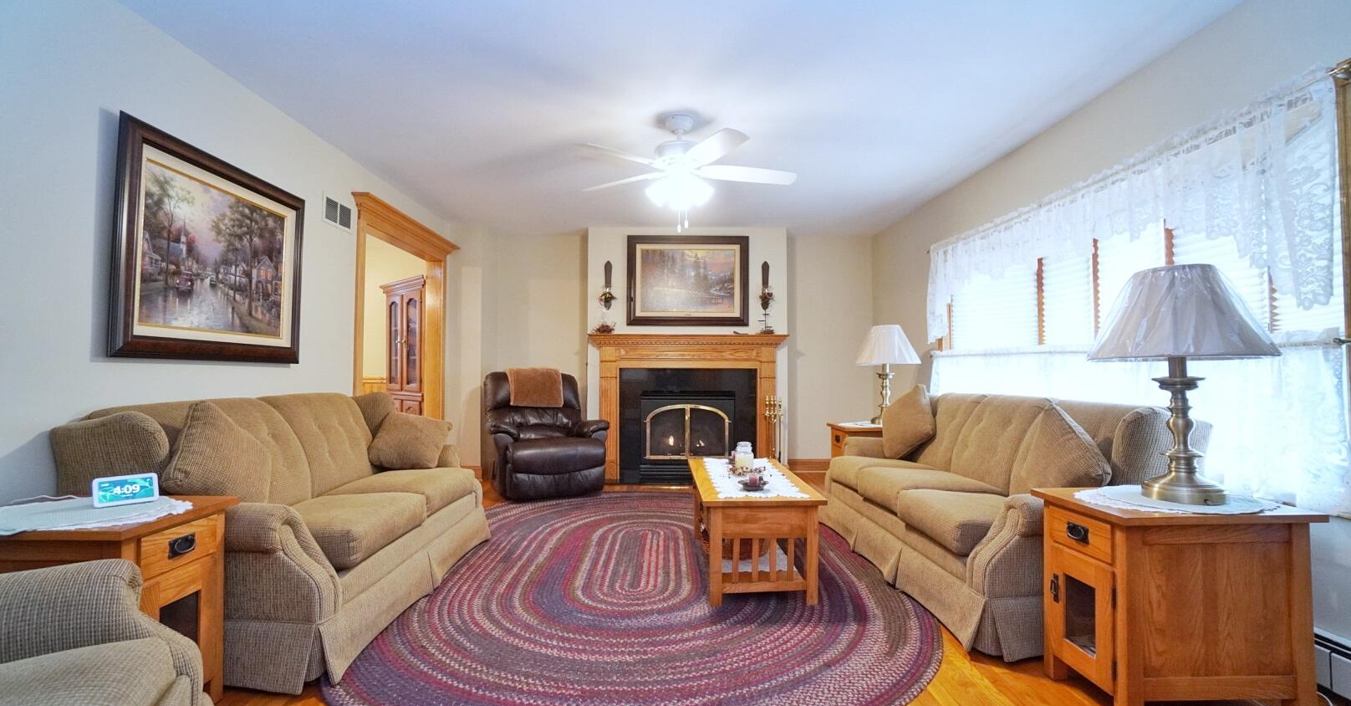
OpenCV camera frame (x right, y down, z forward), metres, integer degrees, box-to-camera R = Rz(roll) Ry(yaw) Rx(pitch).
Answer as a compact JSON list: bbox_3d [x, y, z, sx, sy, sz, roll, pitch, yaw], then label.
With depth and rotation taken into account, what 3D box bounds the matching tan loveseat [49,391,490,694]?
[{"bbox_3d":[-1.619,0.672,2.714,0.950,0.940,1.840,0,-2,-2],"label":"matching tan loveseat"}]

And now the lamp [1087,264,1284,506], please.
[{"bbox_3d":[1.615,0.099,1.810,0.456,0.737,0.456,0,-2,-2],"label":"lamp"}]

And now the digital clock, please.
[{"bbox_3d":[-1.738,0.430,1.791,0.148,0.086,0.073,2,-3,-39],"label":"digital clock"}]

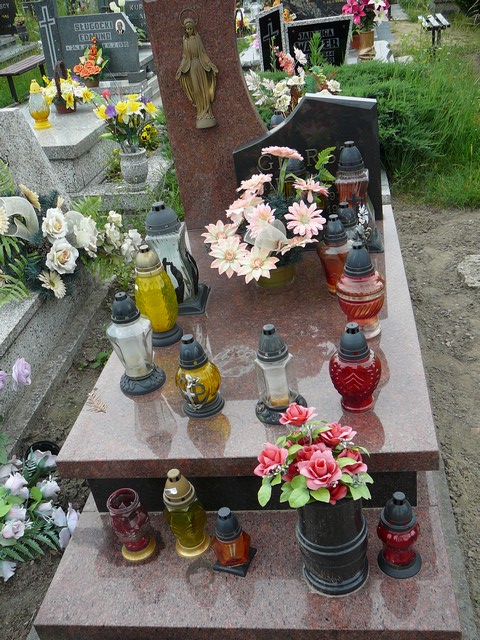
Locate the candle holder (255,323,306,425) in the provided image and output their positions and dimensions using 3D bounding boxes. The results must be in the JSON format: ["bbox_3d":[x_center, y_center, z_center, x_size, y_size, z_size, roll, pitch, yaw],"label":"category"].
[{"bbox_3d":[0.091,0.124,1.636,0.136,0.248,0.136,-4,28,11],"label":"candle holder"}]

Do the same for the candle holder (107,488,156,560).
[{"bbox_3d":[-0.267,0.506,1.602,0.091,0.167,0.091,-4,28,11],"label":"candle holder"}]

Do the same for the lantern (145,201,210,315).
[{"bbox_3d":[-0.242,-0.229,2.263,0.207,0.378,0.207,-4,28,11],"label":"lantern"}]

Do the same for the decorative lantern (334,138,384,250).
[{"bbox_3d":[0.424,-0.467,2.424,0.196,0.394,0.196,-3,30,9],"label":"decorative lantern"}]

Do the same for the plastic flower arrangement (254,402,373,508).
[{"bbox_3d":[0.154,0.278,1.325,0.258,0.222,0.247,-4,28,11],"label":"plastic flower arrangement"}]

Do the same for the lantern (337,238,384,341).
[{"bbox_3d":[0.353,-0.093,1.898,0.139,0.279,0.139,-3,30,9],"label":"lantern"}]

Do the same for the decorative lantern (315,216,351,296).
[{"bbox_3d":[0.327,-0.222,2.181,0.123,0.273,0.123,-4,28,11],"label":"decorative lantern"}]

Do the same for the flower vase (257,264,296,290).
[{"bbox_3d":[0.133,-0.191,2.374,0.148,0.095,0.148,-4,28,11],"label":"flower vase"}]

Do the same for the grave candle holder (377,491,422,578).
[{"bbox_3d":[0.354,0.467,1.441,0.099,0.206,0.099,-3,30,9],"label":"grave candle holder"}]

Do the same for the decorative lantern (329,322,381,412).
[{"bbox_3d":[0.285,0.114,1.602,0.128,0.229,0.128,-3,30,9],"label":"decorative lantern"}]

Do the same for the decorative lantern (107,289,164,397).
[{"bbox_3d":[-0.297,0.057,1.809,0.138,0.282,0.138,-3,30,9],"label":"decorative lantern"}]

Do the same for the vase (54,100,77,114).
[{"bbox_3d":[-1.361,-1.703,5.117,0.173,0.118,0.173,-3,30,9],"label":"vase"}]

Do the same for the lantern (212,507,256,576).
[{"bbox_3d":[-0.021,0.505,1.519,0.081,0.165,0.081,4,32,22],"label":"lantern"}]

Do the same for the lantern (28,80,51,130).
[{"bbox_3d":[-1.454,-1.554,4.657,0.152,0.334,0.152,-3,30,9],"label":"lantern"}]

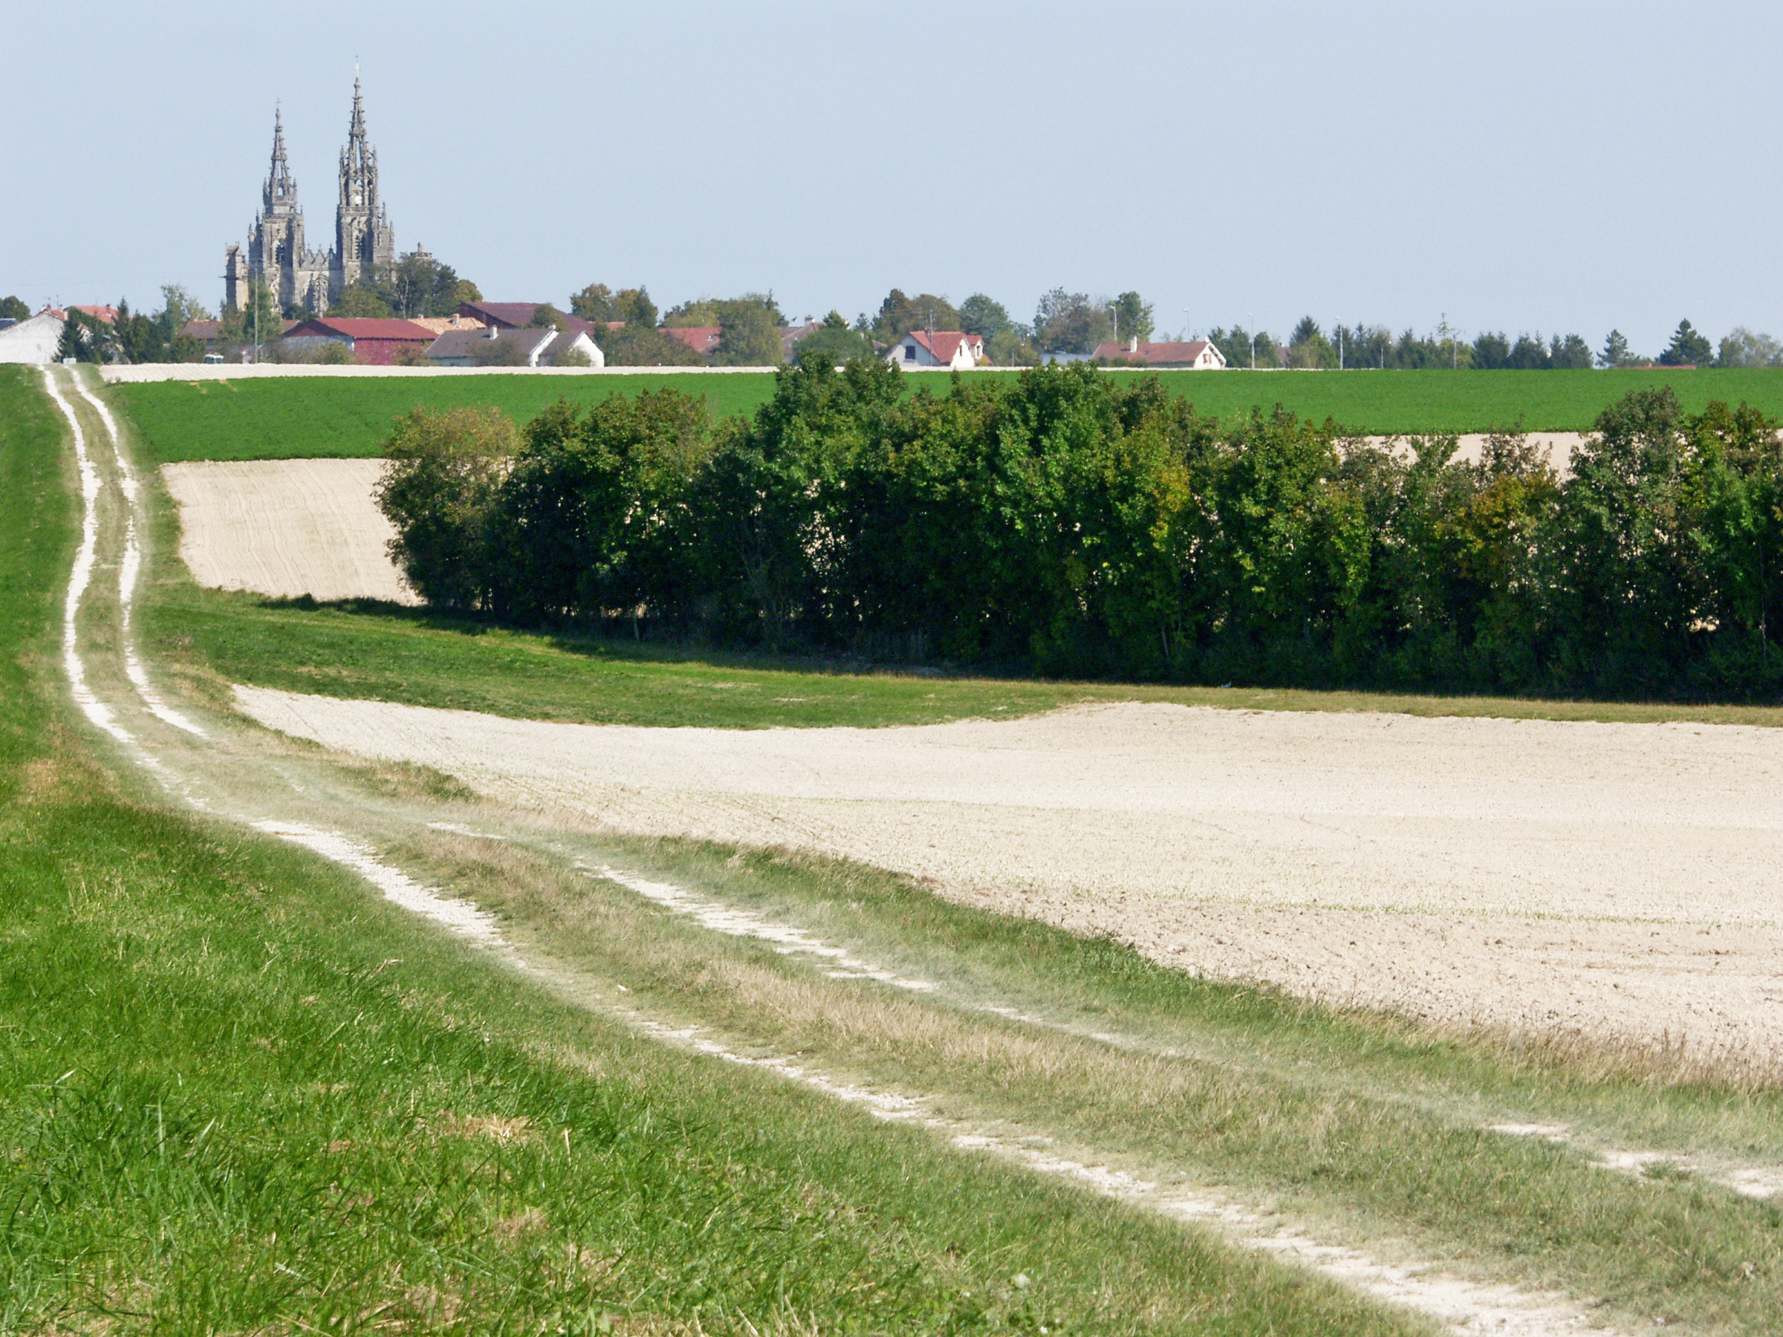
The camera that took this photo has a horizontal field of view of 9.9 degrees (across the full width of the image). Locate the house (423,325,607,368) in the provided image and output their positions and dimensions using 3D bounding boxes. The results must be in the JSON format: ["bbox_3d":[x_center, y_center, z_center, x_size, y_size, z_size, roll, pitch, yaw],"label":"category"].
[{"bbox_3d":[-51.018,-43.176,1400.091,20.500,6.600,10.700,1,2,37],"label":"house"}]

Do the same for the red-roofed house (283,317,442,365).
[{"bbox_3d":[-74.800,-45.611,1450.105,18.000,7.600,13.000,-2,2,-45],"label":"red-roofed house"}]

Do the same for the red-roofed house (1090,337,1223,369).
[{"bbox_3d":[36.252,-42.022,1400.076,16.000,5.500,9.000,1,2,27],"label":"red-roofed house"}]

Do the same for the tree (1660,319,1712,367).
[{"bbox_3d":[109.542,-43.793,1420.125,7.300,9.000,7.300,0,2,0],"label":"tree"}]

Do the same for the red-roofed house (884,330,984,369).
[{"bbox_3d":[5.963,-42.558,1400.093,10.000,6.700,11.000,1,2,38],"label":"red-roofed house"}]

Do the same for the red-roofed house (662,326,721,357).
[{"bbox_3d":[-28.524,-45.201,1470.094,13.000,6.800,10.000,-1,2,-30],"label":"red-roofed house"}]

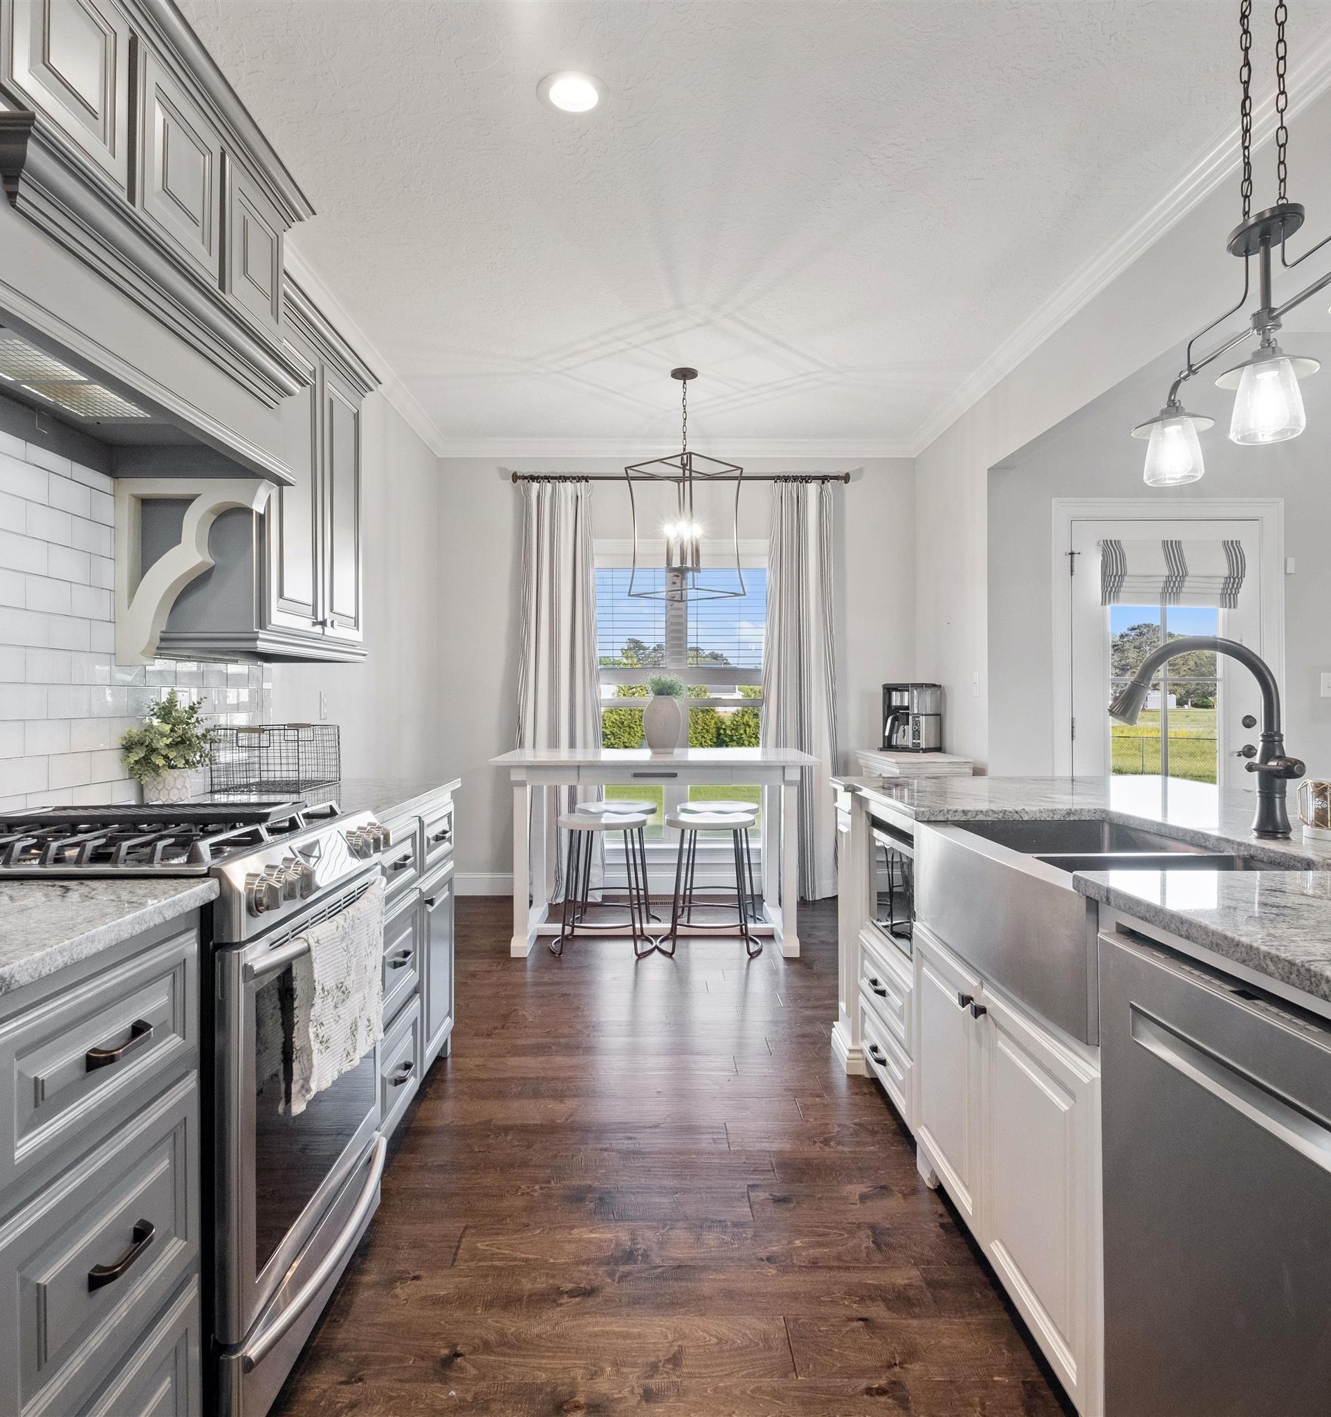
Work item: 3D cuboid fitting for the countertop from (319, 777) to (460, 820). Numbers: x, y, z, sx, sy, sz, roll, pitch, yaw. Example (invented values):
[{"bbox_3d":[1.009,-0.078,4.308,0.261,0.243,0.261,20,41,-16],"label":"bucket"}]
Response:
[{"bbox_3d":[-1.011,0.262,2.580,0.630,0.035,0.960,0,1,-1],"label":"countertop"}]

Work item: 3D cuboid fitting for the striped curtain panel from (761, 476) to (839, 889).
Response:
[{"bbox_3d":[0.796,-0.105,5.237,0.450,2.470,0.120,0,0,-1],"label":"striped curtain panel"}]

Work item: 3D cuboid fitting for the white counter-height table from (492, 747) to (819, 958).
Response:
[{"bbox_3d":[-0.045,0.692,4.380,1.510,0.905,0.730,0,1,-1],"label":"white counter-height table"}]

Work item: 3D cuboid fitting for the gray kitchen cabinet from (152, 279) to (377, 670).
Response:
[{"bbox_3d":[-1.123,-0.612,2.533,0.350,0.930,0.840,0,0,-1],"label":"gray kitchen cabinet"}]

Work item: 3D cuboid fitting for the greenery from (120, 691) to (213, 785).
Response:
[{"bbox_3d":[-1.210,0.101,2.160,0.220,0.300,0.220,0,1,-1],"label":"greenery"}]

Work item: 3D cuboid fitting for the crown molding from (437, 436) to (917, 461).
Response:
[{"bbox_3d":[0.074,-1.548,5.262,2.870,0.095,0.075,0,0,-1],"label":"crown molding"}]

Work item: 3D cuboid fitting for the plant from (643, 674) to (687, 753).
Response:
[{"bbox_3d":[-0.010,0.030,4.451,0.210,0.405,0.210,0,0,-1],"label":"plant"}]

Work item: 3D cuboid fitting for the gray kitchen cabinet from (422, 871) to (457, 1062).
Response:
[{"bbox_3d":[-0.957,0.797,2.721,0.540,0.620,0.410,0,0,-1],"label":"gray kitchen cabinet"}]

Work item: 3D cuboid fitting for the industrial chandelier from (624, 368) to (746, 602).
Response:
[{"bbox_3d":[0.090,-1.061,4.200,0.400,1.055,0.400,0,1,39],"label":"industrial chandelier"}]

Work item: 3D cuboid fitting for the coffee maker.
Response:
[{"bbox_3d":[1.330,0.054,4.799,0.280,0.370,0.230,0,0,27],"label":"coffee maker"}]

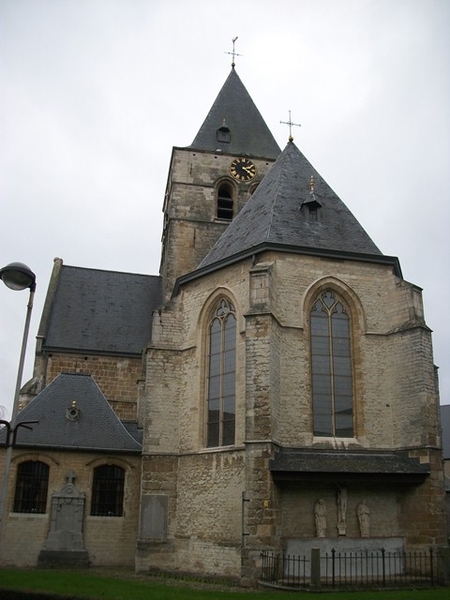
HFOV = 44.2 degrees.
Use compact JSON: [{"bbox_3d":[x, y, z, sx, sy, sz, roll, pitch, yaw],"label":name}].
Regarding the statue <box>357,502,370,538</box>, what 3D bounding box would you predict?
[{"bbox_3d":[3.756,5.959,14.990,0.378,0.966,0.294,5,-21,-10],"label":"statue"}]

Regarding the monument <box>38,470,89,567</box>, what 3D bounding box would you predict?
[{"bbox_3d":[-4.506,6.240,15.768,1.323,2.625,0.683,5,-21,-10],"label":"monument"}]

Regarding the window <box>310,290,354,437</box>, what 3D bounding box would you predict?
[{"bbox_3d":[3.254,1.962,16.870,1.302,4.641,0.263,5,-21,-10],"label":"window"}]

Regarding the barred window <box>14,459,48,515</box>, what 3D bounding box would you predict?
[{"bbox_3d":[-5.663,5.488,16.235,0.935,1.480,0.210,5,-21,-10],"label":"barred window"}]

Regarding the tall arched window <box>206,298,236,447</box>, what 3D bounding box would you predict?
[{"bbox_3d":[-0.114,2.356,18.029,0.263,4.840,1.246,20,-27,-40],"label":"tall arched window"}]

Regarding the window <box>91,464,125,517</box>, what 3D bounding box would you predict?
[{"bbox_3d":[-3.518,5.703,16.606,0.935,1.480,0.210,5,-21,-10],"label":"window"}]

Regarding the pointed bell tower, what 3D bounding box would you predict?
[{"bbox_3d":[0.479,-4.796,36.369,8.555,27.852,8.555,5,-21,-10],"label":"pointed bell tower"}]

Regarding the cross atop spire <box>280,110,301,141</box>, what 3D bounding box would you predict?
[{"bbox_3d":[2.914,-7.684,24.567,0.945,1.701,0.105,5,-21,-10],"label":"cross atop spire"}]

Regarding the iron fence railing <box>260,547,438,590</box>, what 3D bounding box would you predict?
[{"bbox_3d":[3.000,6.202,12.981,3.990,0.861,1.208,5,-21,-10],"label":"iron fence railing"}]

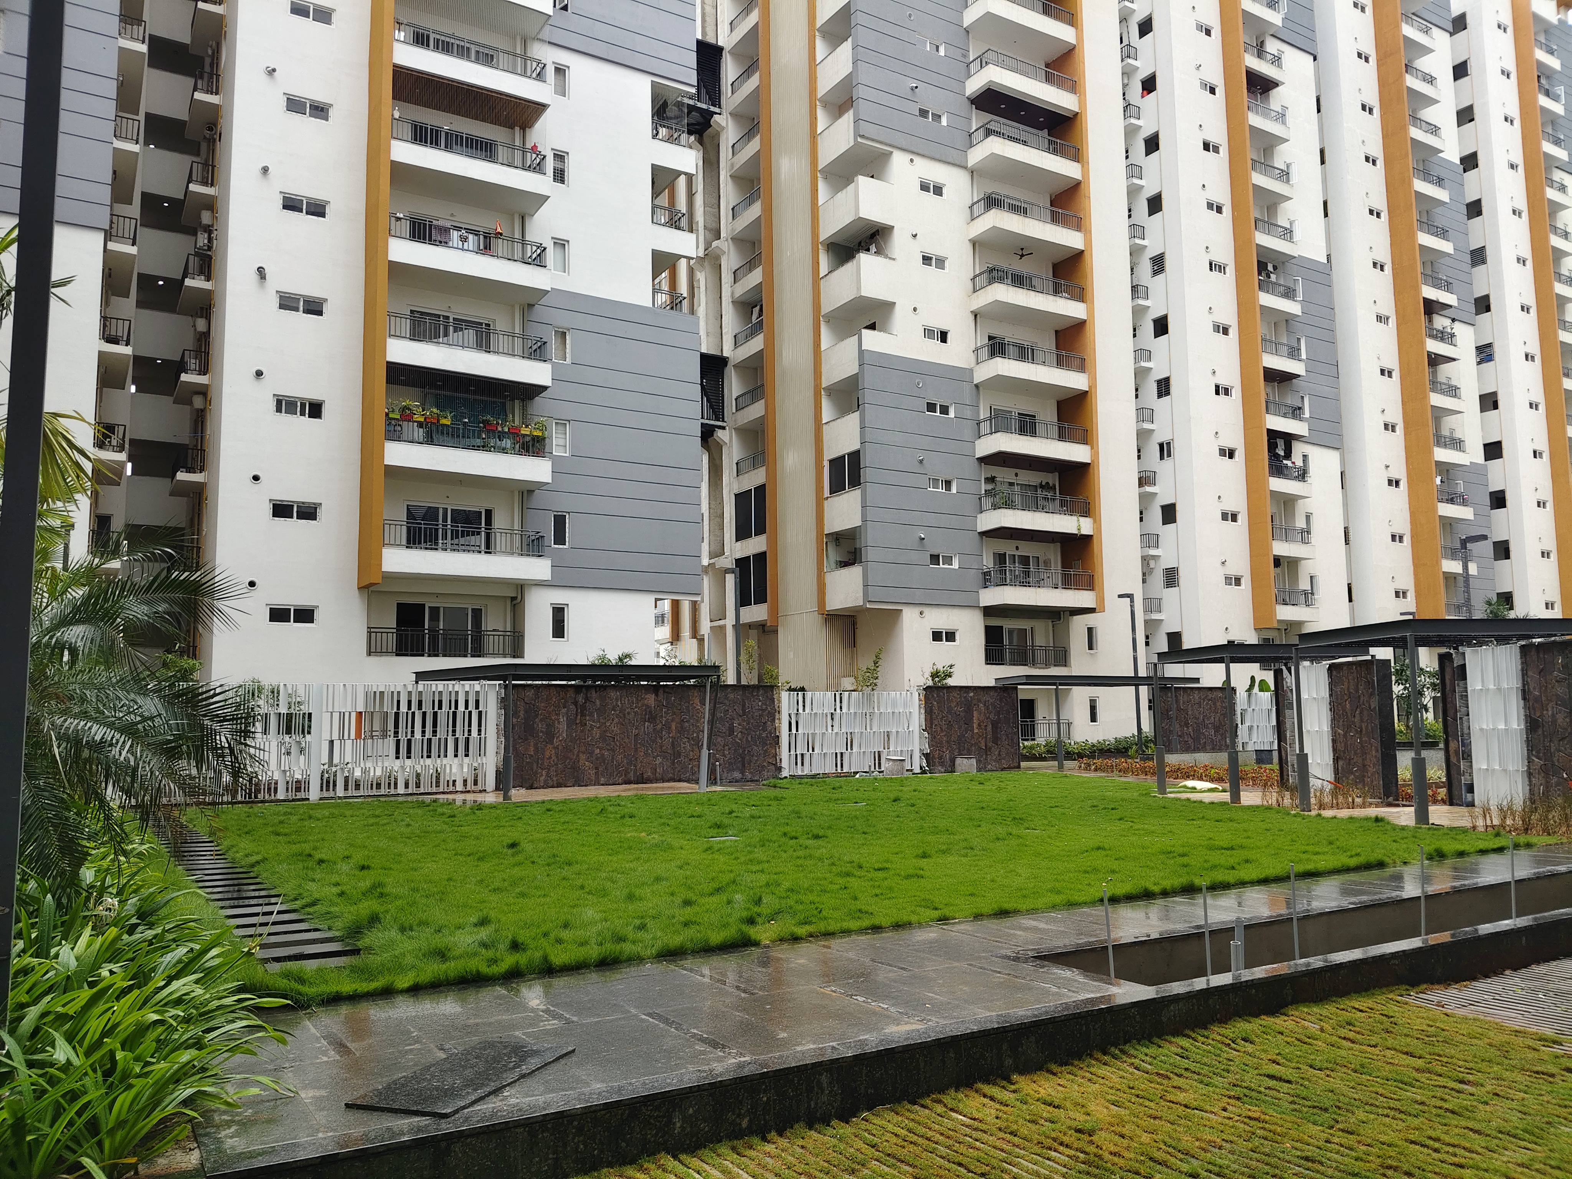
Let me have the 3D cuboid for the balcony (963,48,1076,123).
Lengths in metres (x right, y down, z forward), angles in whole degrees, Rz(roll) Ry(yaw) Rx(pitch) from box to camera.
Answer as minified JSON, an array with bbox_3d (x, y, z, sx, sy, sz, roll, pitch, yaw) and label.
[{"bbox_3d":[9.787,-20.791,49.201,4.880,1.390,1.600,3,-7,-31],"label":"balcony"}]

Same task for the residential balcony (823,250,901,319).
[{"bbox_3d":[2.845,-11.779,46.456,1.680,1.690,2.760,3,-7,-31],"label":"residential balcony"}]

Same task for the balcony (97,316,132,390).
[{"bbox_3d":[-19.566,-6.893,34.355,0.850,1.080,3.600,3,-8,-31],"label":"balcony"}]

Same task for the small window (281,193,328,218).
[{"bbox_3d":[-14.031,-11.117,34.427,1.300,0.630,0.120,3,-8,-31],"label":"small window"}]

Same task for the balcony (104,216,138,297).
[{"bbox_3d":[-19.828,-9.827,35.048,0.820,1.000,4.100,3,-7,-31],"label":"balcony"}]

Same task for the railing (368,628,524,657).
[{"bbox_3d":[-10.210,1.644,35.766,4.712,0.839,0.076,3,-7,-32],"label":"railing"}]

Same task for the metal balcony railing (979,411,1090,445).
[{"bbox_3d":[10.116,-6.326,48.334,4.575,0.818,1.576,3,-7,-32],"label":"metal balcony railing"}]

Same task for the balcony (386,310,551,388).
[{"bbox_3d":[-9.833,-7.046,35.948,4.924,1.515,1.757,3,-7,-32],"label":"balcony"}]

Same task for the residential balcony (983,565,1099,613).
[{"bbox_3d":[9.969,0.005,46.947,5.000,1.500,1.720,3,-8,-31],"label":"residential balcony"}]

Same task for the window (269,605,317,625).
[{"bbox_3d":[-13.985,0.731,33.502,1.367,0.530,0.121,3,-7,-32],"label":"window"}]

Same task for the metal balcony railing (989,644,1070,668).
[{"bbox_3d":[9.703,2.666,47.490,4.450,0.880,0.080,3,-8,-31],"label":"metal balcony railing"}]

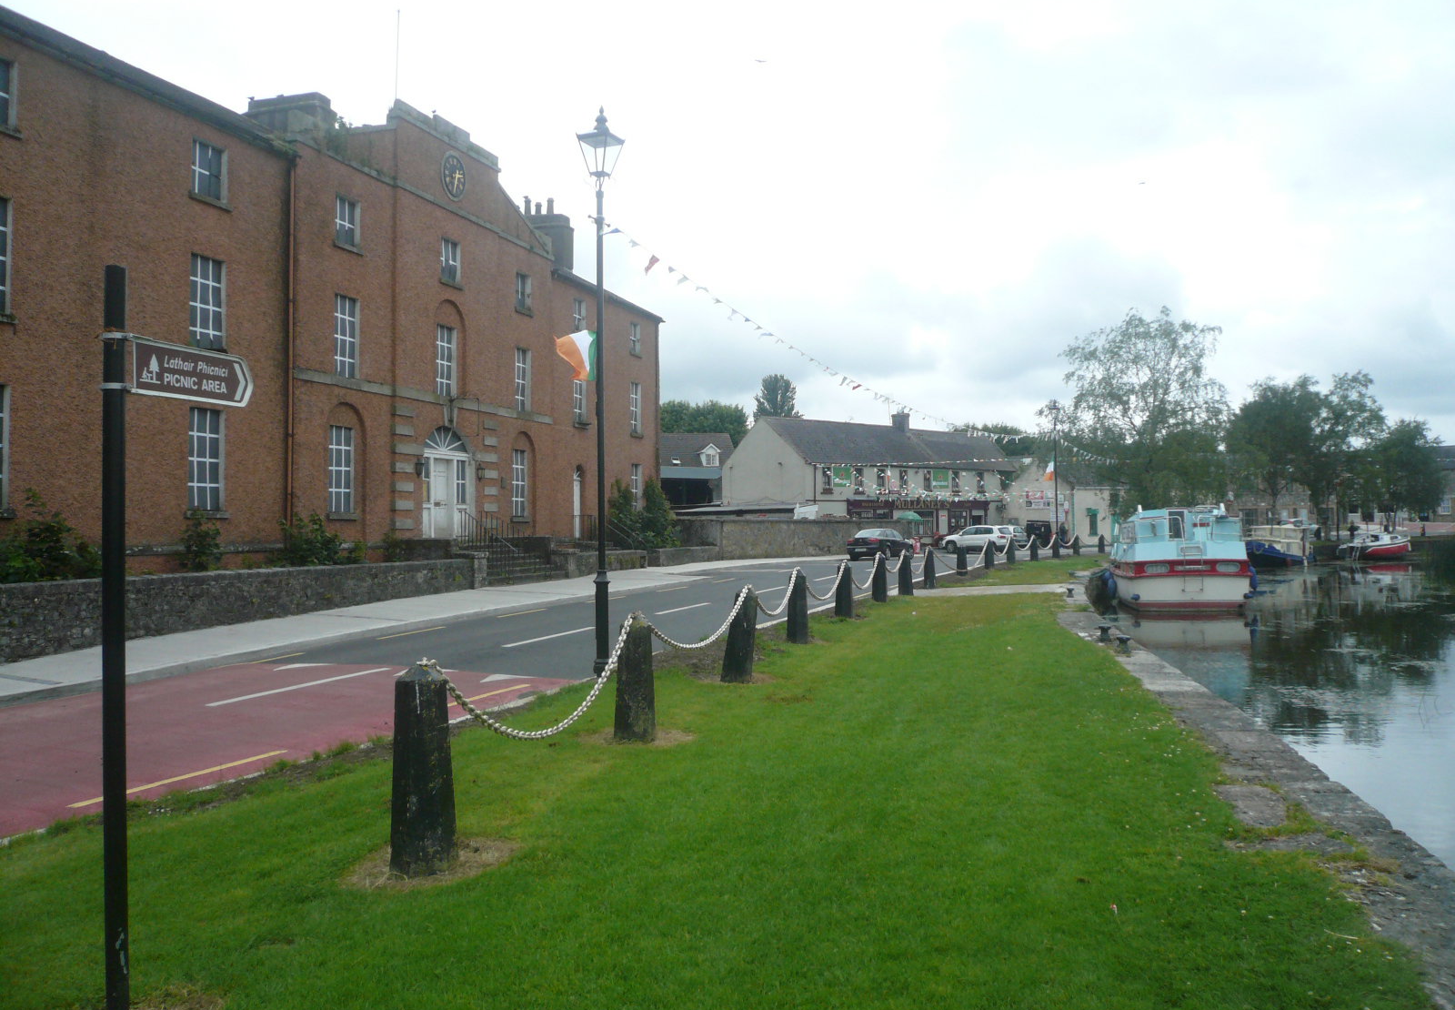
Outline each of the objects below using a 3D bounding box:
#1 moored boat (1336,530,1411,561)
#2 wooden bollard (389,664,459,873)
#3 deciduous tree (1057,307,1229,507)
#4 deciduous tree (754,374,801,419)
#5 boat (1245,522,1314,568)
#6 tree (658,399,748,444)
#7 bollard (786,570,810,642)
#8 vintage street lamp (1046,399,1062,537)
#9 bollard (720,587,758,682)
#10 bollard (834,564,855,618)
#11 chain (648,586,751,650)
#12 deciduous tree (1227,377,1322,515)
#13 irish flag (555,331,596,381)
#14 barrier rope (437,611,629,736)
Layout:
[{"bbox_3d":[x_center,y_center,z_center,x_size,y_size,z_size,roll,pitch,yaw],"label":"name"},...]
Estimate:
[{"bbox_3d":[37.882,2.396,69.015,5.000,1.700,1.900,0,-1,-22],"label":"moored boat"},{"bbox_3d":[-1.428,1.221,5.529,0.305,0.965,0.305,0,-1,16],"label":"wooden bollard"},{"bbox_3d":[23.234,-4.303,66.000,9.800,13.400,9.500,0,-1,0],"label":"deciduous tree"},{"bbox_3d":[4.083,-4.358,95.000,4.800,13.200,4.800,0,-1,0],"label":"deciduous tree"},{"bbox_3d":[27.598,2.040,61.020,6.500,2.300,2.500,0,-1,-22],"label":"boat"},{"bbox_3d":[-2.366,-3.332,100.000,9.500,12.000,9.500,0,-1,0],"label":"tree"},{"bbox_3d":[0.972,1.388,16.059,0.305,0.970,0.305,0,-1,16],"label":"bollard"},{"bbox_3d":[14.554,-0.975,52.063,0.500,7.100,0.500,0,-1,16],"label":"vintage street lamp"},{"bbox_3d":[0.140,1.475,13.400,0.340,1.070,0.340,6,-1,22],"label":"bollard"},{"bbox_3d":[2.033,1.467,20.459,0.300,0.960,0.300,0,-1,16],"label":"bollard"},{"bbox_3d":[-0.216,1.012,10.432,0.070,0.464,3.056,0,-1,16],"label":"chain"},{"bbox_3d":[33.466,-2.635,72.085,5.600,9.600,5.400,0,-1,0],"label":"deciduous tree"},{"bbox_3d":[-1.831,-1.797,14.200,0.550,0.630,0.280,0,-1,-15],"label":"irish flag"},{"bbox_3d":[-1.220,1.225,8.200,0.070,0.700,3.650,0,-1,13],"label":"barrier rope"}]

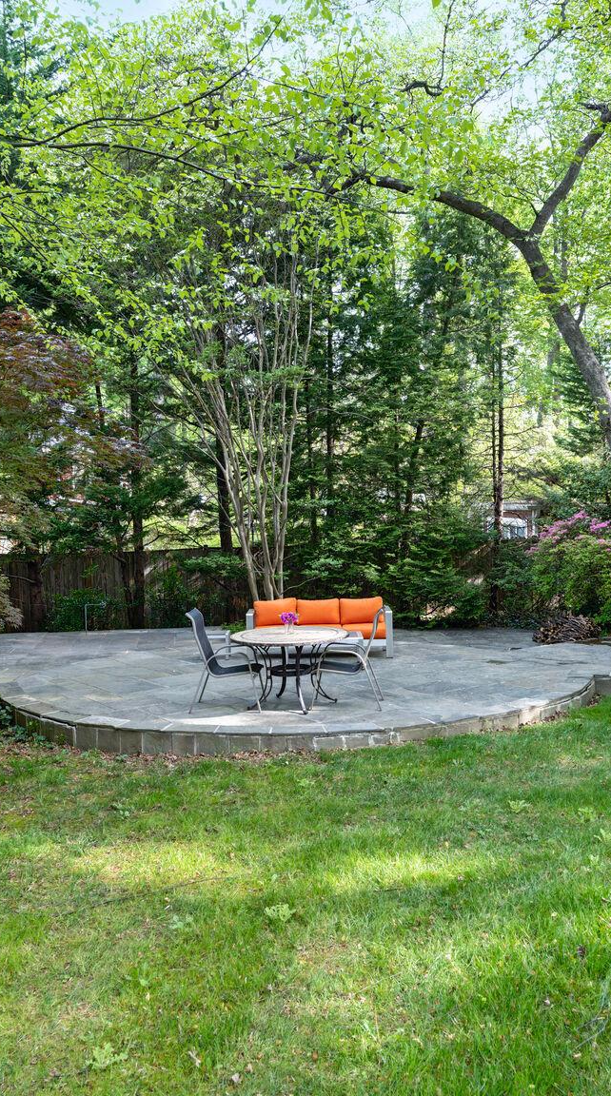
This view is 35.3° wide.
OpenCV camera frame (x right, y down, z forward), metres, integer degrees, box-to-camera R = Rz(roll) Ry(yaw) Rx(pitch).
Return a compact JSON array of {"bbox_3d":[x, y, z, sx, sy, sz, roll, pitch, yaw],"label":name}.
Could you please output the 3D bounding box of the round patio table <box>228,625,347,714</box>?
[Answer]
[{"bbox_3d":[-0.146,1.250,9.790,1.210,0.720,1.210,-2,3,0],"label":"round patio table"}]

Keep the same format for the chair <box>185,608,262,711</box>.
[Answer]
[{"bbox_3d":[-0.796,1.139,9.773,0.730,0.980,0.580,-1,3,4],"label":"chair"}]

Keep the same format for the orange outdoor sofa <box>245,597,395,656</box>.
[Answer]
[{"bbox_3d":[0.194,1.065,12.877,1.920,0.730,0.760,-2,3,1],"label":"orange outdoor sofa"}]

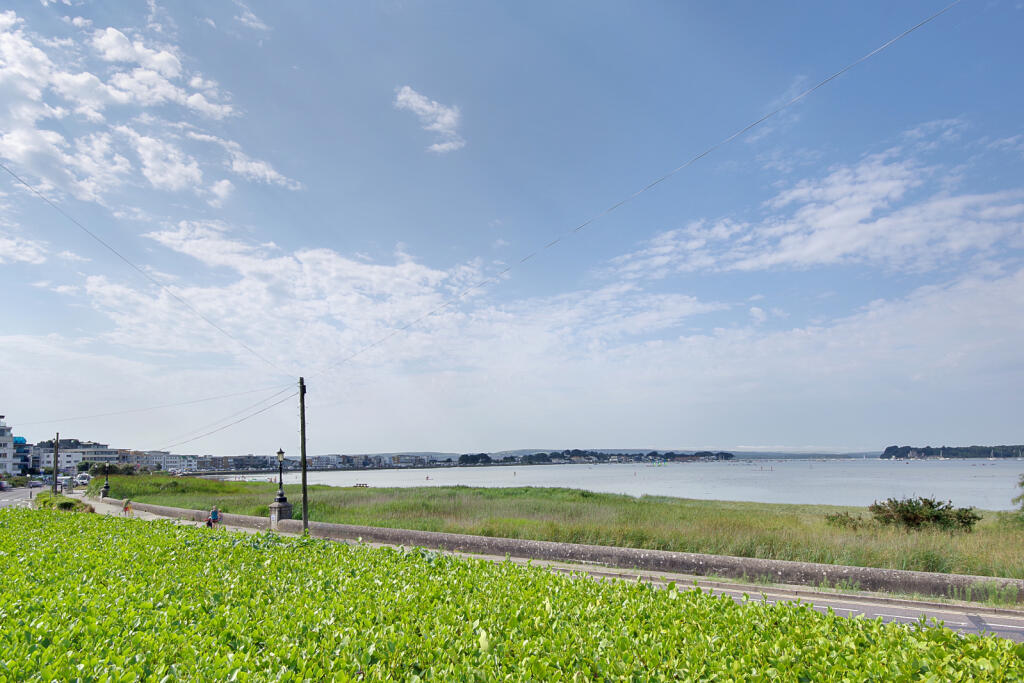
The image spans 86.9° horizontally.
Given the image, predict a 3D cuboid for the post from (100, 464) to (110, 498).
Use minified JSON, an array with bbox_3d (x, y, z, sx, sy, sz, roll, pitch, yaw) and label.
[{"bbox_3d":[-45.351,15.580,60.300,0.860,4.403,0.860,-6,-10,38],"label":"post"}]

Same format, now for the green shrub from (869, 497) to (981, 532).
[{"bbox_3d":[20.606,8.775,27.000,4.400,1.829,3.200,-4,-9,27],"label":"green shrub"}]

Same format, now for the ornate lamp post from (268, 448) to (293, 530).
[{"bbox_3d":[-12.918,8.279,30.200,0.860,4.498,0.860,-6,-10,38],"label":"ornate lamp post"}]

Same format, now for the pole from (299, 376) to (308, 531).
[{"bbox_3d":[-10.917,5.975,28.300,0.320,8.238,0.320,-6,-10,38],"label":"pole"}]

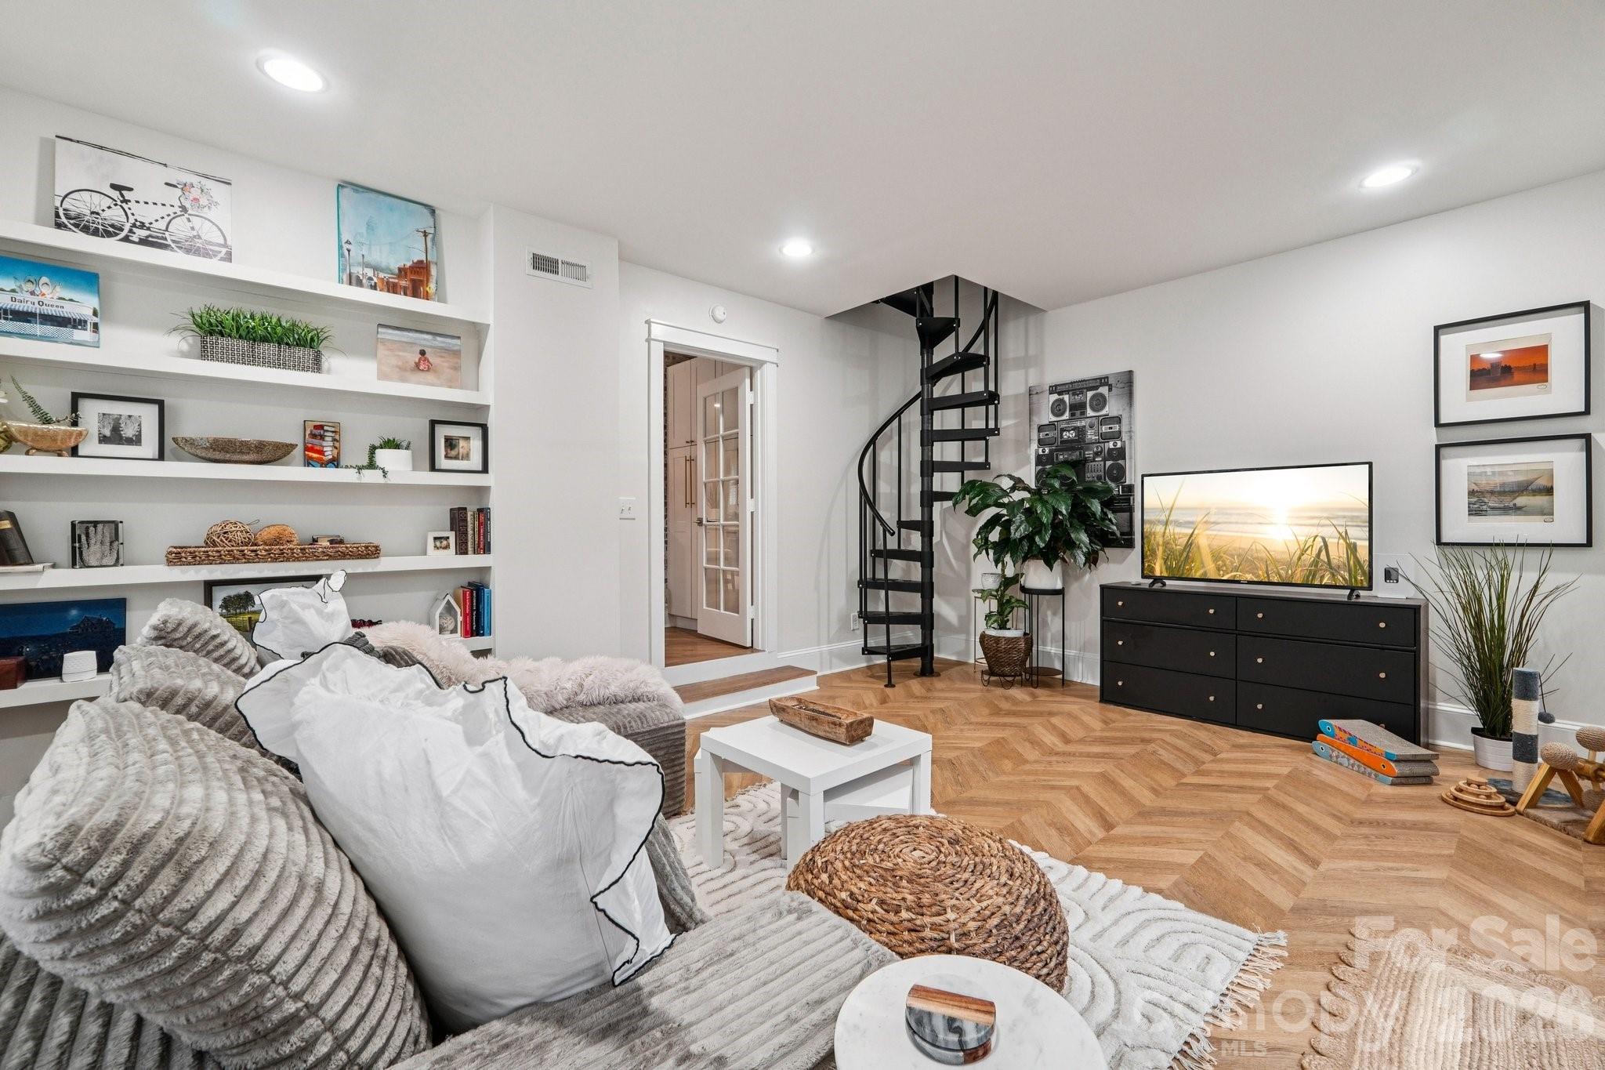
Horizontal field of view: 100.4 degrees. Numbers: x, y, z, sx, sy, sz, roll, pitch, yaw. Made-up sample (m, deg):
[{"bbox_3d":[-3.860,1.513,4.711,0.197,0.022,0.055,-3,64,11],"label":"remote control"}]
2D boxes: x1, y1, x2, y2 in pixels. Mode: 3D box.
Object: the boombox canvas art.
[{"bbox_3d":[2.001,-0.516,4.832,0.036,1.215,0.760,-1,1,-42],"label":"boombox canvas art"}]

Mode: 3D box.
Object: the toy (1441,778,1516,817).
[{"bbox_3d":[2.661,1.021,2.637,0.225,0.125,0.225,-1,1,-42],"label":"toy"}]

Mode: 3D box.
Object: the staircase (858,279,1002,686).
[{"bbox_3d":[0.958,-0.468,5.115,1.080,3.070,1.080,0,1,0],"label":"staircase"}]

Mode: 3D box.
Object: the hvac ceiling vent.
[{"bbox_3d":[-1.261,-1.385,3.483,0.345,0.145,0.020,-1,1,-42],"label":"hvac ceiling vent"}]

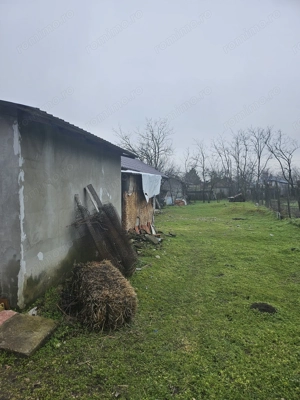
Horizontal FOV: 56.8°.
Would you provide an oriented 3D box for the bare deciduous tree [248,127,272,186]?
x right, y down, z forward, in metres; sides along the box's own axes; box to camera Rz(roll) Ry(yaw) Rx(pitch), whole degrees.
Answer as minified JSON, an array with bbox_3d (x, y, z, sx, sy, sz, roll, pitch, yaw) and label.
[{"bbox_3d":[10.760,-3.700,26.800,2.400,6.900,2.400,0,4,0],"label":"bare deciduous tree"}]

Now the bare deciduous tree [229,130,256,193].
[{"bbox_3d":[8.670,-3.360,25.800,2.600,6.300,2.600,0,4,0],"label":"bare deciduous tree"}]

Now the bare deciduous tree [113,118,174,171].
[{"bbox_3d":[-0.480,-3.500,23.800,5.200,6.900,4.800,0,4,0],"label":"bare deciduous tree"}]

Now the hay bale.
[{"bbox_3d":[-0.600,1.165,3.390,0.530,0.410,0.900,-2,4,-23],"label":"hay bale"}]

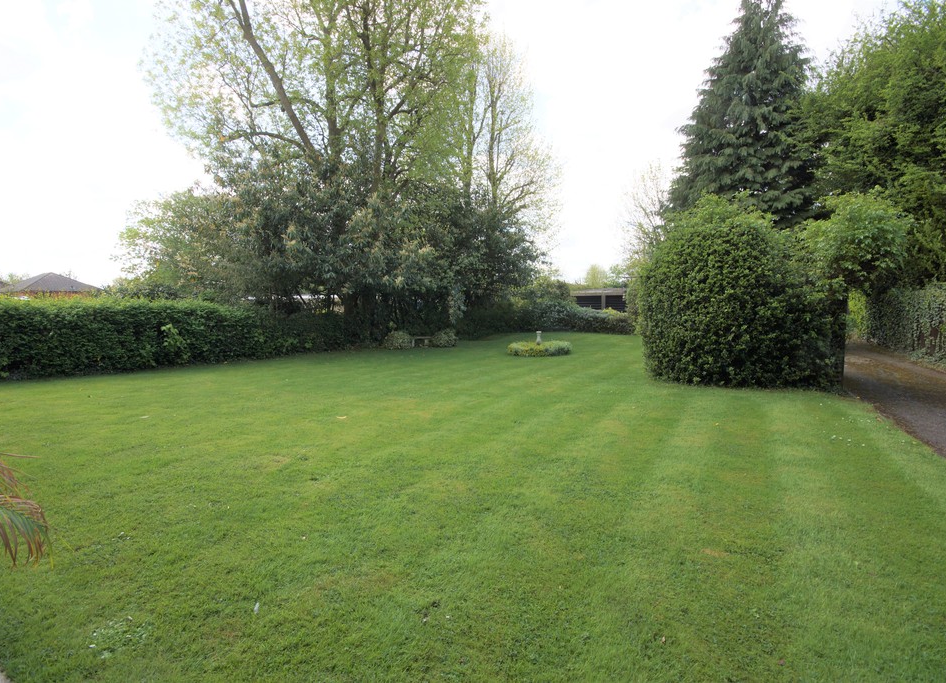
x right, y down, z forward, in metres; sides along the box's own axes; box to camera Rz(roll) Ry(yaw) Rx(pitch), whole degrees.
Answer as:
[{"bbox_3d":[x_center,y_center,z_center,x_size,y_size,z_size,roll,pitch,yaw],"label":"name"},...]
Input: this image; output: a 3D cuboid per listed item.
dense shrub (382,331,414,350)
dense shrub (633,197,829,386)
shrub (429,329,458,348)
[{"bbox_3d":[-3.270,-0.087,18.632,1.320,0.820,1.150,-1,4,-20],"label":"dense shrub"},{"bbox_3d":[5.920,-1.090,10.101,3.450,3.900,2.600,2,4,25],"label":"dense shrub"},{"bbox_3d":[-1.360,-0.176,19.728,1.250,0.860,1.100,-1,4,-20],"label":"shrub"}]

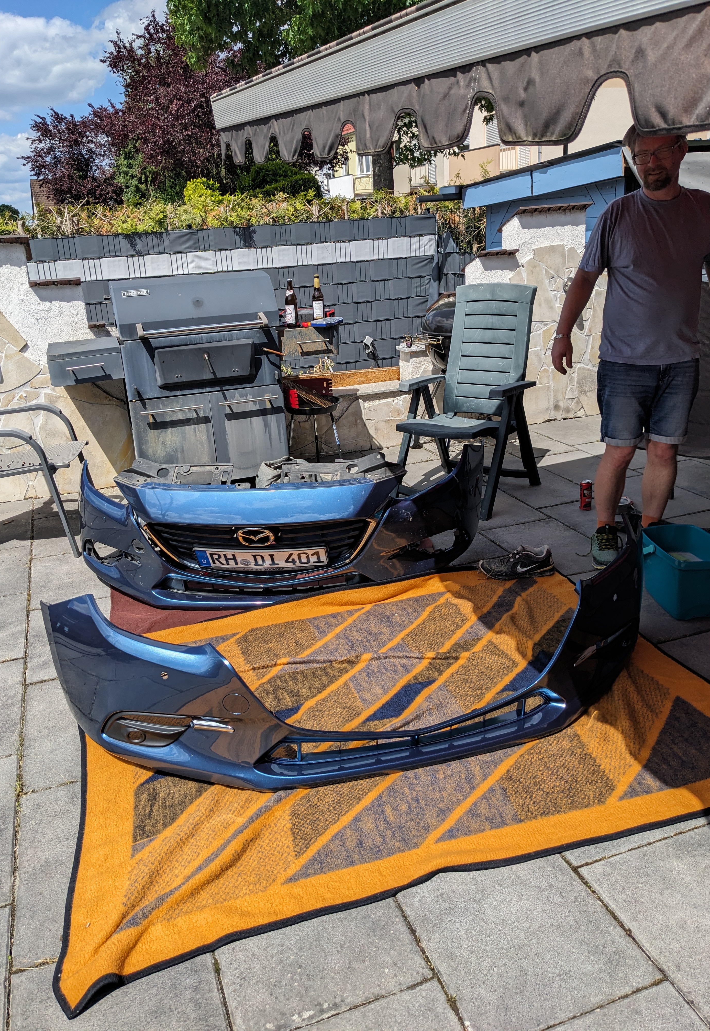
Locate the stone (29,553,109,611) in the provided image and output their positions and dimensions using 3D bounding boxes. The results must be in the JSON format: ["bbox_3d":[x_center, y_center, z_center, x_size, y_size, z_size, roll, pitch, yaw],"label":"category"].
[{"bbox_3d":[-1.234,0.286,3.577,0.400,0.045,0.600,-10,21,-18],"label":"stone"}]

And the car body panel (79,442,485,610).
[{"bbox_3d":[-0.360,0.017,3.342,1.780,0.510,0.730,-2,20,4],"label":"car body panel"}]

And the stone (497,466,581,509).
[{"bbox_3d":[0.992,-0.138,4.375,0.400,0.045,0.600,-10,21,-18],"label":"stone"}]

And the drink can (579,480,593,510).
[{"bbox_3d":[1.142,-0.102,3.971,0.058,0.145,0.058,2,21,16],"label":"drink can"}]

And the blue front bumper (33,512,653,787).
[{"bbox_3d":[0.112,0.374,2.310,1.880,0.480,0.560,-8,20,-12],"label":"blue front bumper"}]

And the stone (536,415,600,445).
[{"bbox_3d":[1.441,-0.539,5.356,0.398,0.045,0.598,-10,21,-17],"label":"stone"}]

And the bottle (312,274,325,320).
[{"bbox_3d":[-0.206,-1.229,4.573,0.066,0.266,0.066,-4,20,-1],"label":"bottle"}]

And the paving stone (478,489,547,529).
[{"bbox_3d":[0.667,-0.025,4.088,0.398,0.045,0.598,-10,21,-17],"label":"paving stone"}]

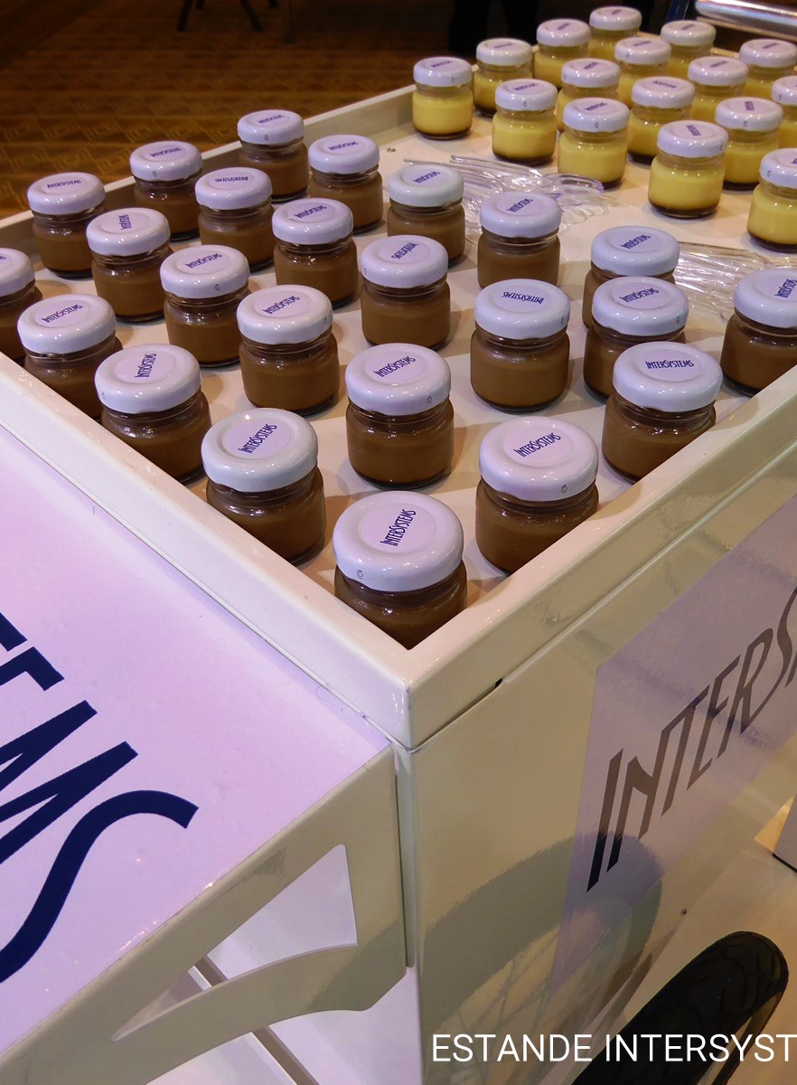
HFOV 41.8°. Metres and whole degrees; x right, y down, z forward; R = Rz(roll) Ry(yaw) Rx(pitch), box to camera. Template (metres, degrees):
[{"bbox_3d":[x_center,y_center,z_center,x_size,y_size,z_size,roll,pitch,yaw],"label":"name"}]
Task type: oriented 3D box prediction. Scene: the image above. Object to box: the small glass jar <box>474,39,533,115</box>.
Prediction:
[{"bbox_3d":[0.090,-0.398,0.896,0.048,0.052,0.048,-1,39,1],"label":"small glass jar"}]

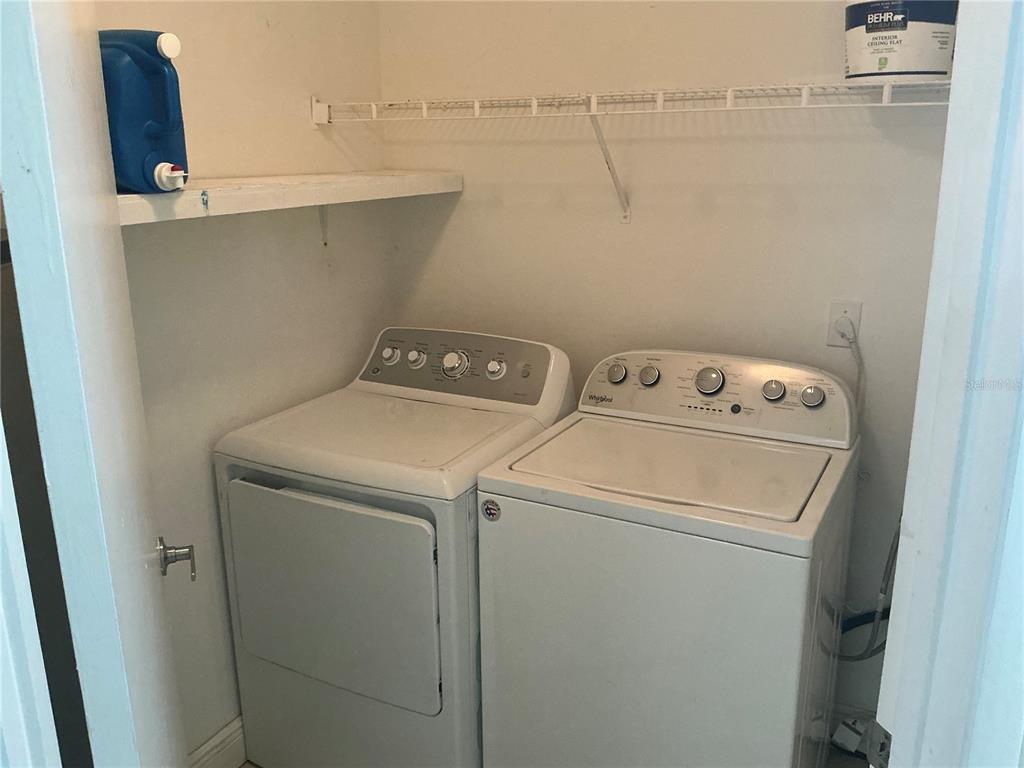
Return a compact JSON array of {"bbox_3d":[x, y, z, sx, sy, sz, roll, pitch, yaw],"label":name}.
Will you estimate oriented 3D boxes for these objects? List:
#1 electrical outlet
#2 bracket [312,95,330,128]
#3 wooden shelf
[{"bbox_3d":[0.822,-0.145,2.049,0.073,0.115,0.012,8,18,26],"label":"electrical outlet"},{"bbox_3d":[-0.511,-0.734,2.233,0.050,0.078,0.030,8,18,26],"label":"bracket"},{"bbox_3d":[-0.587,-0.439,1.903,0.273,0.050,1.400,8,18,26],"label":"wooden shelf"}]

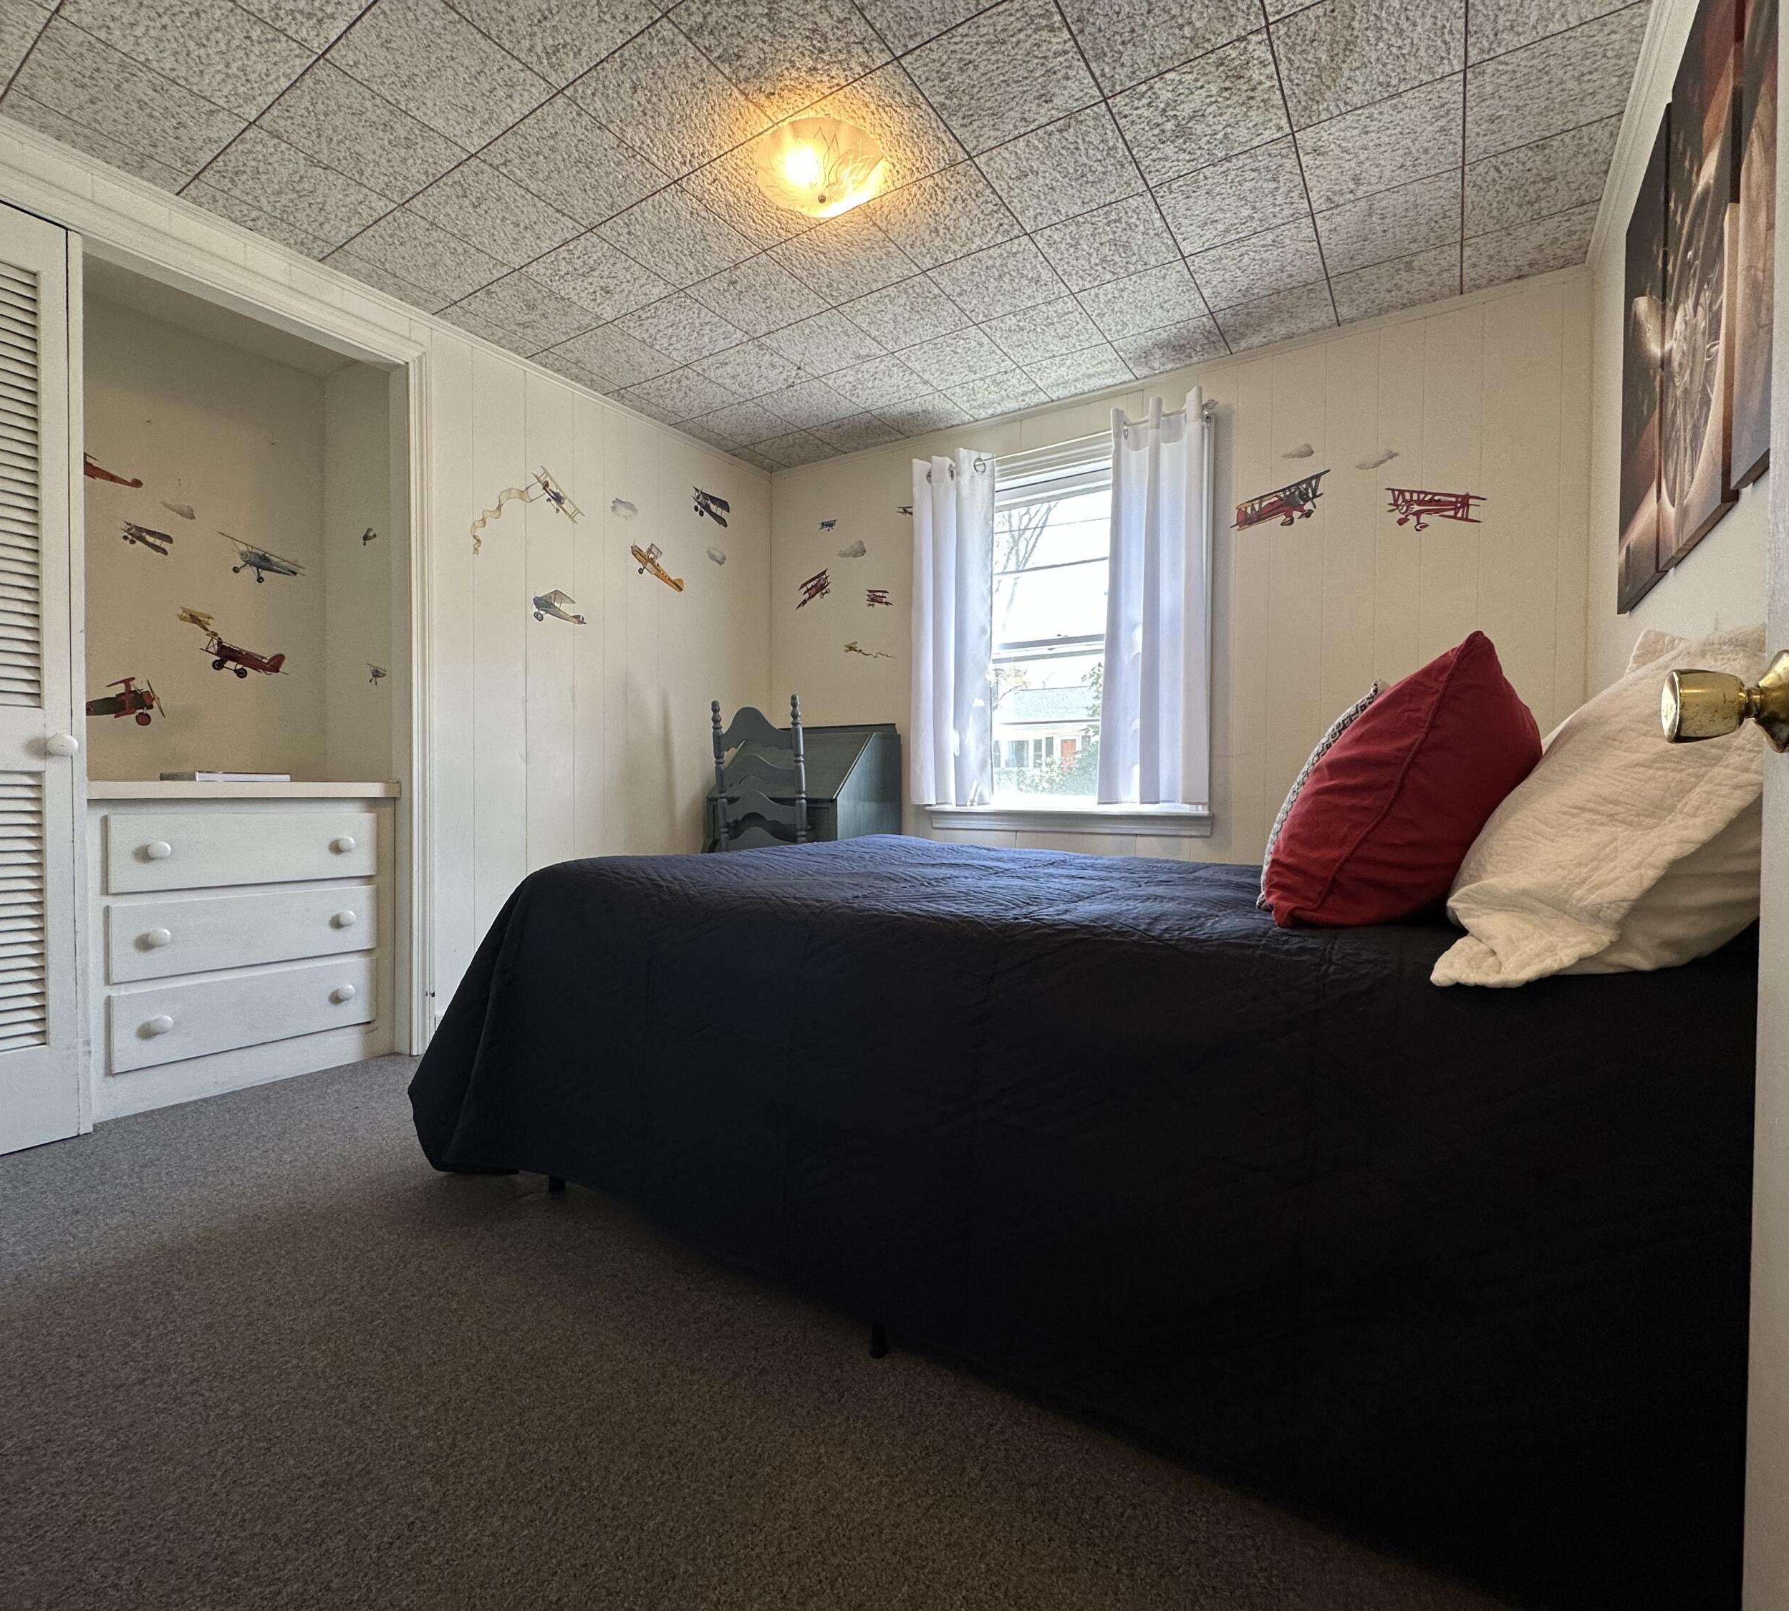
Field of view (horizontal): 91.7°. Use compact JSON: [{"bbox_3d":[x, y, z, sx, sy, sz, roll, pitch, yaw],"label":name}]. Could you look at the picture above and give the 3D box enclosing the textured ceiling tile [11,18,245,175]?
[{"bbox_3d":[-1.560,-1.442,1.786,0.305,0.016,0.305,0,0,33],"label":"textured ceiling tile"}]

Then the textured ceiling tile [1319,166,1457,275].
[{"bbox_3d":[1.227,-1.441,2.150,0.305,0.020,0.305,0,0,33],"label":"textured ceiling tile"}]

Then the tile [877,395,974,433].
[{"bbox_3d":[0.107,-1.450,3.224,0.305,0.018,0.270,0,0,33],"label":"tile"}]

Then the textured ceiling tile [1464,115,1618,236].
[{"bbox_3d":[1.471,-1.442,1.996,0.275,0.018,0.305,0,0,33],"label":"textured ceiling tile"}]

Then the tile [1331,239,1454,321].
[{"bbox_3d":[1.389,-1.437,2.396,0.305,0.016,0.286,0,0,33],"label":"tile"}]

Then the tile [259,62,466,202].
[{"bbox_3d":[-1.137,-1.451,1.875,0.305,0.020,0.305,0,0,33],"label":"tile"}]

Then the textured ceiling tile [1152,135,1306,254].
[{"bbox_3d":[0.805,-1.443,2.062,0.305,0.020,0.305,0,0,33],"label":"textured ceiling tile"}]

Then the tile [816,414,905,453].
[{"bbox_3d":[-0.145,-1.452,3.396,0.305,0.015,0.280,1,0,33],"label":"tile"}]

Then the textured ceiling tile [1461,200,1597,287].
[{"bbox_3d":[1.635,-1.434,2.236,0.286,0.015,0.280,1,0,33],"label":"textured ceiling tile"}]

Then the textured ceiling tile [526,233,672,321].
[{"bbox_3d":[-0.804,-1.444,2.385,0.305,0.016,0.305,0,0,33],"label":"textured ceiling tile"}]

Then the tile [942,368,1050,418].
[{"bbox_3d":[0.364,-1.449,3.058,0.305,0.020,0.271,0,0,33],"label":"tile"}]

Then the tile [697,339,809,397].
[{"bbox_3d":[-0.471,-1.451,2.895,0.305,0.015,0.305,1,0,33],"label":"tile"}]

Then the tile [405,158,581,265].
[{"bbox_3d":[-0.971,-1.451,2.130,0.305,0.020,0.305,0,0,33],"label":"tile"}]

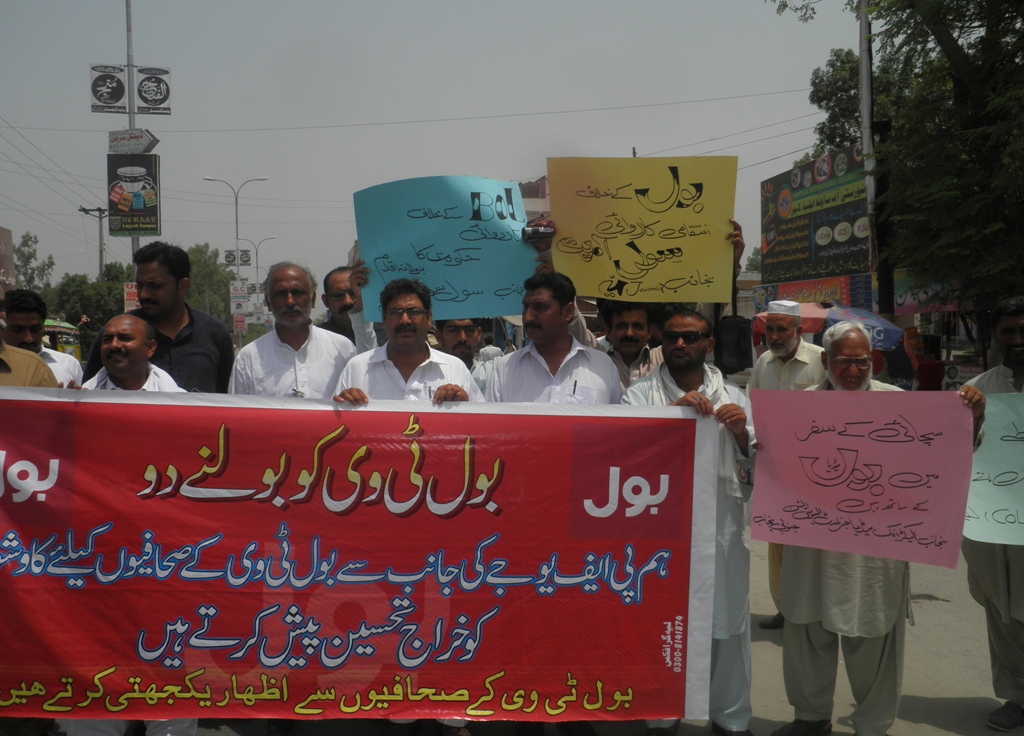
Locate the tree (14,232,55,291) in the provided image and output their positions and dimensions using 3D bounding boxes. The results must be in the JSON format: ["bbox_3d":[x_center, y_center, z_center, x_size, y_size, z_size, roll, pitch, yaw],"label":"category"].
[{"bbox_3d":[-26.556,-3.857,46.180,3.200,7.346,3.200,-2,3,-24],"label":"tree"}]

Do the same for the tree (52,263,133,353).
[{"bbox_3d":[-19.059,-2.391,38.120,4.400,4.905,4.200,-2,3,-24],"label":"tree"}]

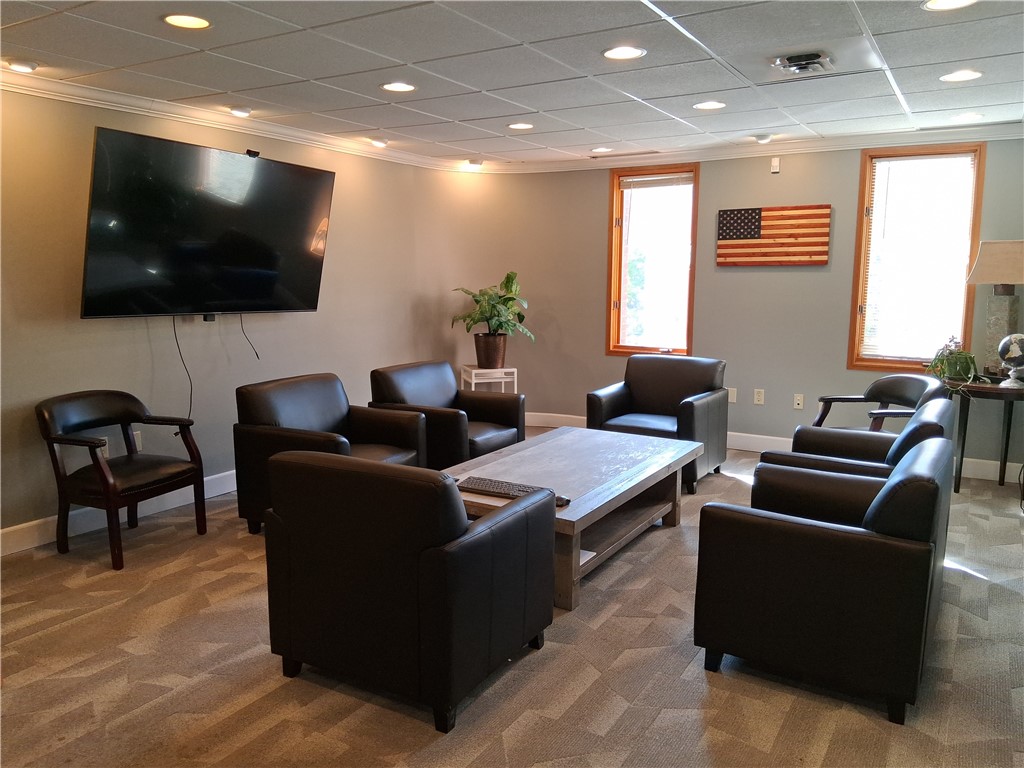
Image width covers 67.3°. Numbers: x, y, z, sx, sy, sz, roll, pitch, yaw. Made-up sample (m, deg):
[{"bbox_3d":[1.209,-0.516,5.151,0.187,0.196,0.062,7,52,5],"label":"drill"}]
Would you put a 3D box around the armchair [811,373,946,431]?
[{"bbox_3d":[2.233,0.350,4.618,0.616,0.788,0.616,-1,9,-10],"label":"armchair"}]

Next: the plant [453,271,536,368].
[{"bbox_3d":[-0.182,-0.533,6.371,0.650,0.788,0.600,0,8,-1],"label":"plant"}]

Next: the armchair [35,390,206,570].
[{"bbox_3d":[-2.014,0.443,3.959,0.616,0.788,0.616,4,9,23],"label":"armchair"}]

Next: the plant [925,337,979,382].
[{"bbox_3d":[2.788,-0.167,4.902,0.300,0.270,0.280,5,10,29],"label":"plant"}]

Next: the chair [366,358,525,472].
[{"bbox_3d":[-0.404,0.290,4.893,0.700,0.795,0.745,5,10,32],"label":"chair"}]

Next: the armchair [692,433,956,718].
[{"bbox_3d":[1.137,0.607,2.784,0.700,0.795,0.745,5,10,31],"label":"armchair"}]

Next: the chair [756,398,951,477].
[{"bbox_3d":[1.607,0.499,3.585,0.717,0.798,0.745,5,10,31],"label":"chair"}]

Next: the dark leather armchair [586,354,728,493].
[{"bbox_3d":[1.004,0.248,5.254,0.745,0.798,0.717,5,10,30],"label":"dark leather armchair"}]

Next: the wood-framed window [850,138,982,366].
[{"bbox_3d":[2.757,-0.836,5.270,0.765,1.530,0.100,5,10,31],"label":"wood-framed window"}]

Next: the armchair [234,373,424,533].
[{"bbox_3d":[-0.974,0.395,4.255,0.717,0.798,0.745,4,9,23],"label":"armchair"}]

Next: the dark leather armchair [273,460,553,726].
[{"bbox_3d":[-0.338,0.614,2.716,0.745,0.795,0.700,5,10,29],"label":"dark leather armchair"}]

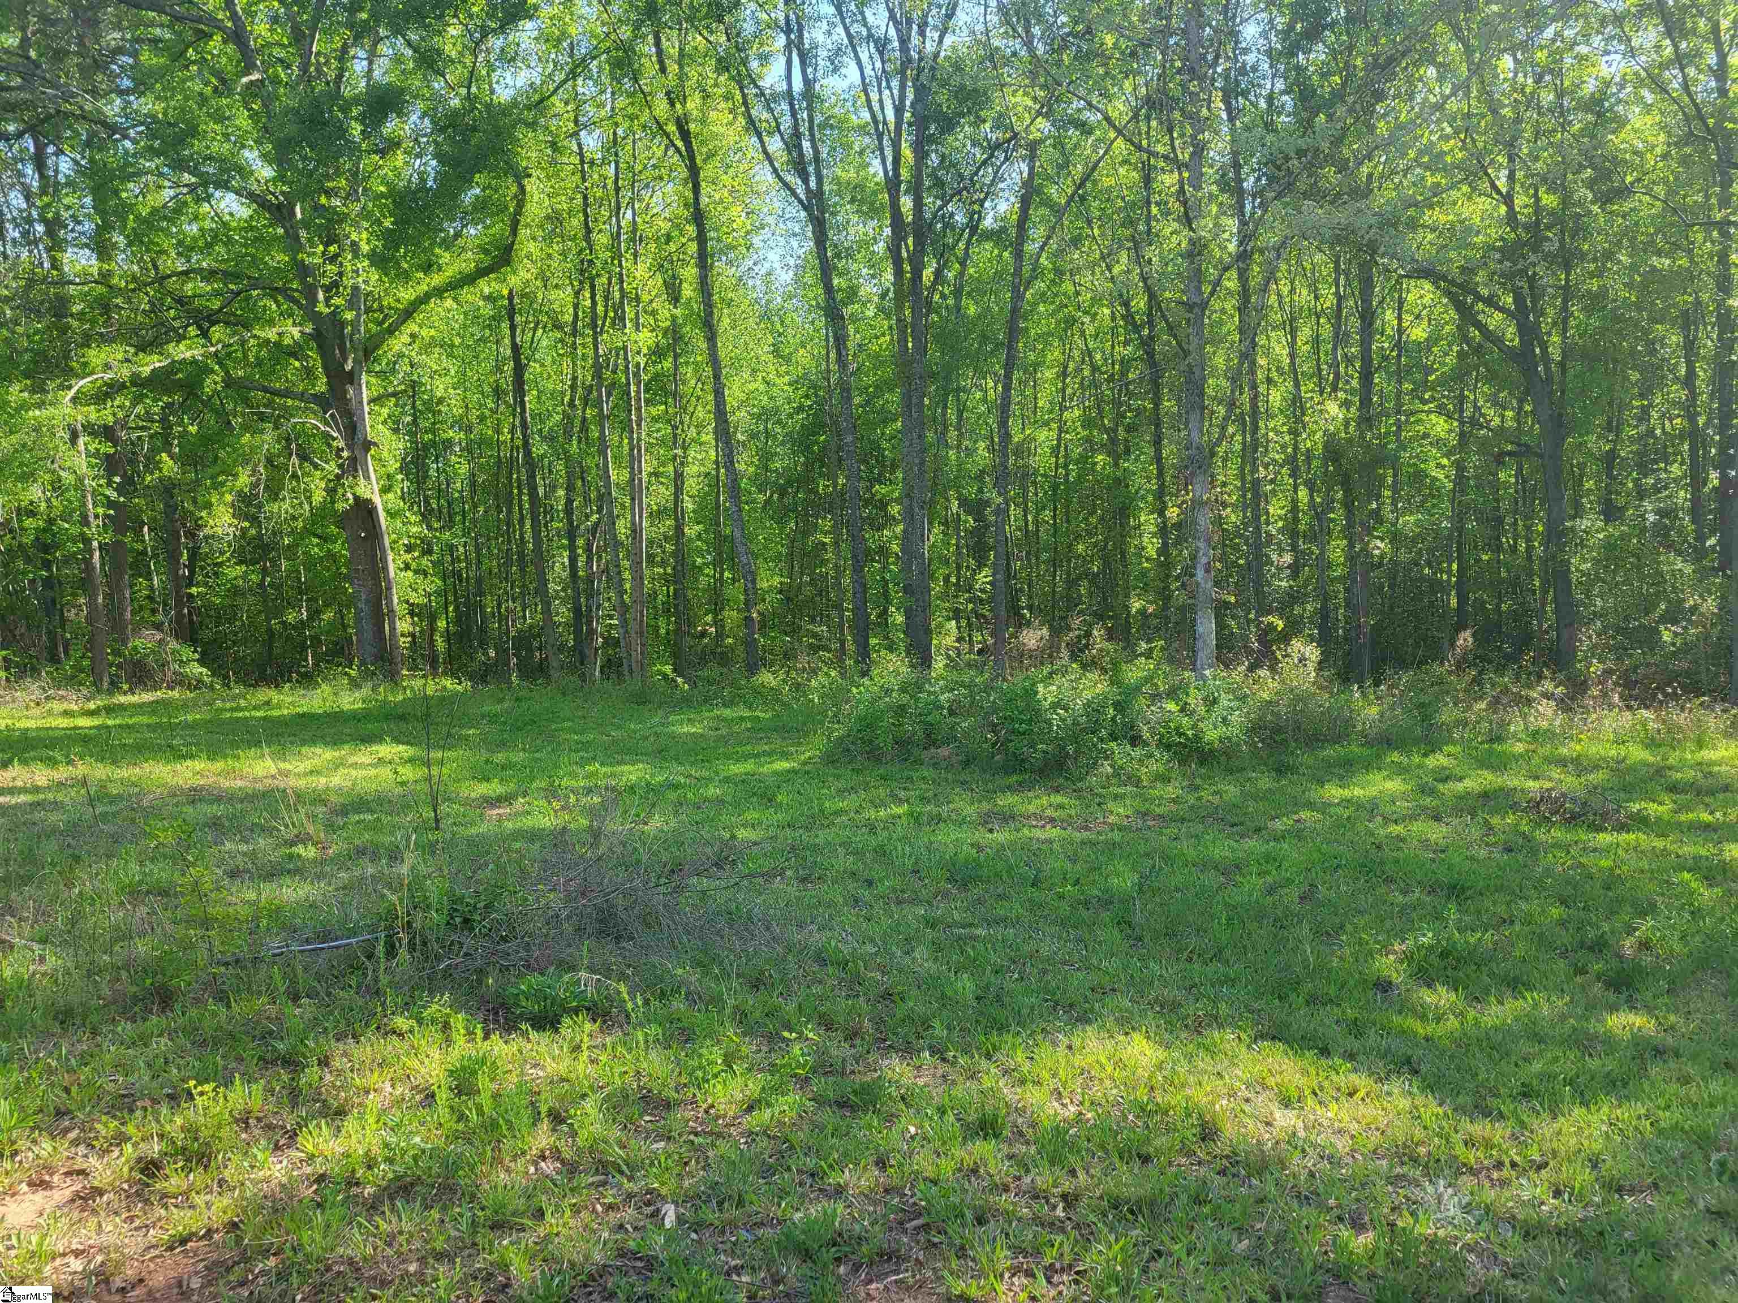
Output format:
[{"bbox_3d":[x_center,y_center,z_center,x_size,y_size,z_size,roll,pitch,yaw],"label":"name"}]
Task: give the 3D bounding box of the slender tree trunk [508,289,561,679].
[{"bbox_3d":[-6.387,-3.175,24.870,0.312,7.460,0.257,-6,2,0],"label":"slender tree trunk"}]

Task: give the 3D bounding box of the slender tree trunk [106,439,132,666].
[{"bbox_3d":[-14.336,-1.886,24.924,0.416,4.320,0.372,-2,2,0],"label":"slender tree trunk"}]

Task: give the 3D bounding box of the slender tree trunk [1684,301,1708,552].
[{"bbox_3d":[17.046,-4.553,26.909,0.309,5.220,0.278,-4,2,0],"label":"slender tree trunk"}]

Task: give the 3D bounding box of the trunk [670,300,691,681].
[{"bbox_3d":[-3.998,-3.366,27.361,0.286,7.970,0.220,-1,2,0],"label":"trunk"}]

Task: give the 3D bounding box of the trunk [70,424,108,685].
[{"bbox_3d":[-13.670,-1.708,22.917,0.335,4.750,0.289,-4,2,0],"label":"trunk"}]

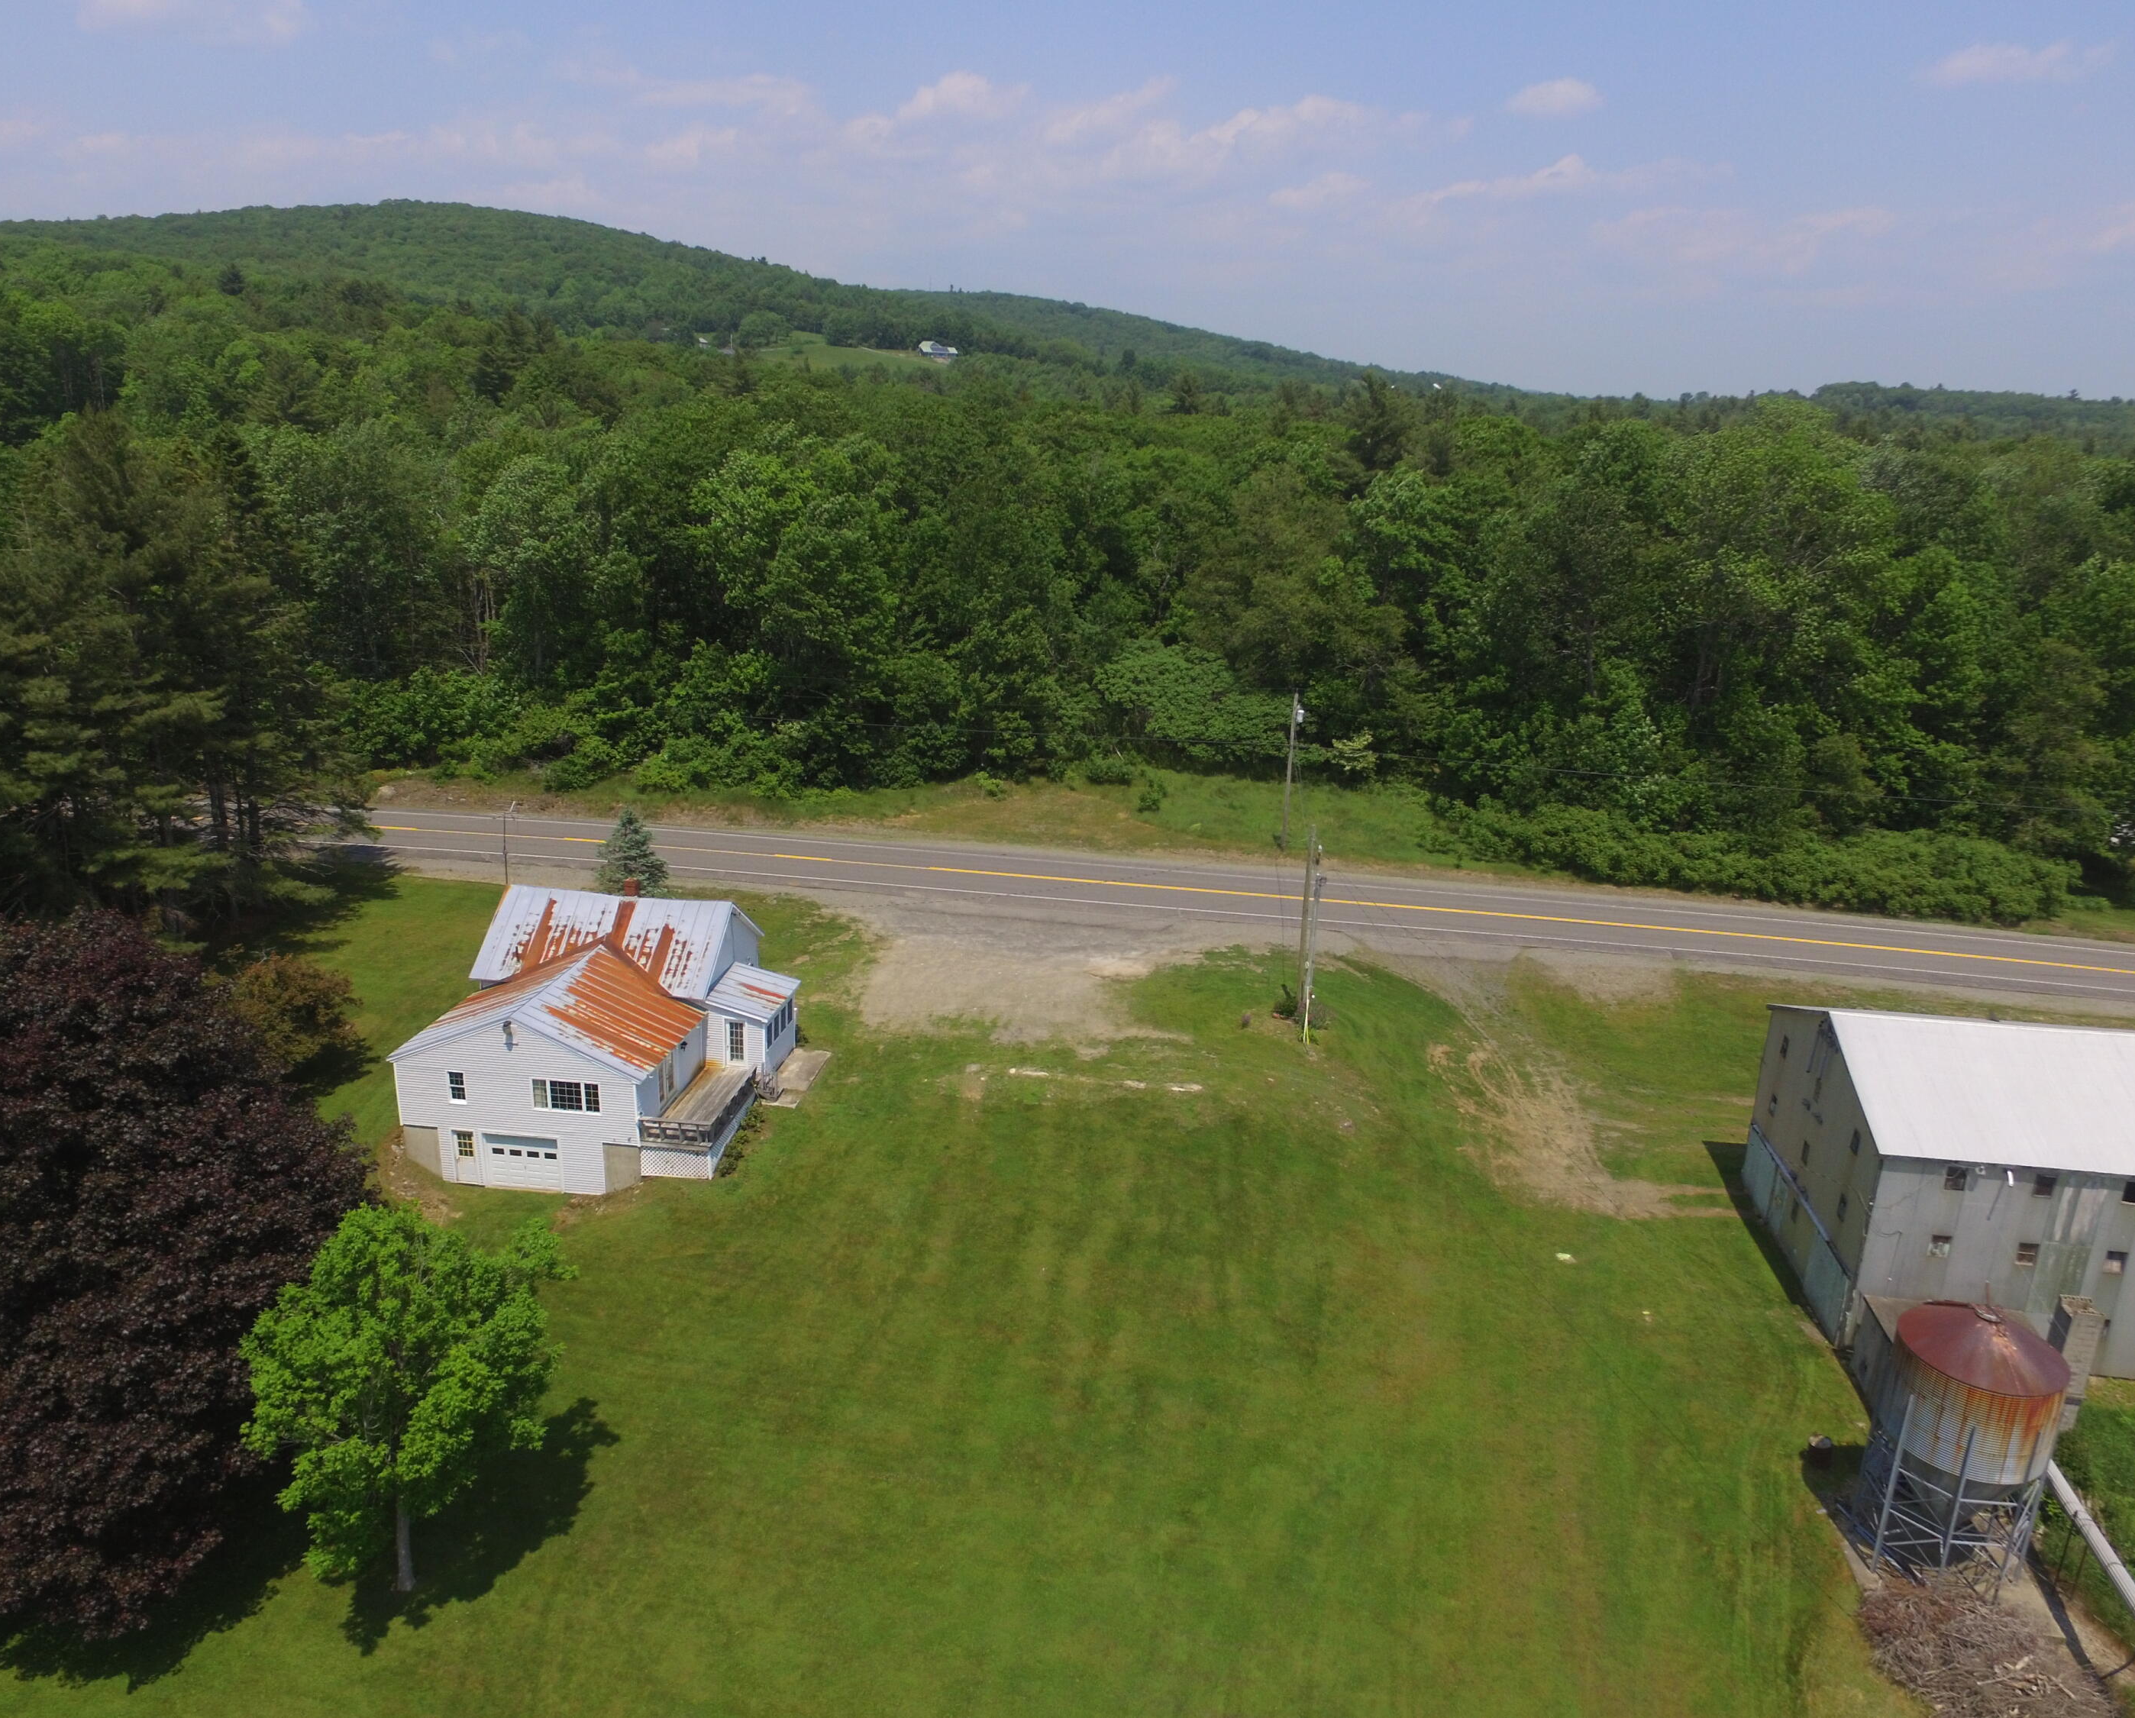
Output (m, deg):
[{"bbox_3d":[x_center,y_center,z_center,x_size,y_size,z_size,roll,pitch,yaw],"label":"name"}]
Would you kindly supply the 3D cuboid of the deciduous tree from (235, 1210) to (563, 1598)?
[{"bbox_3d":[-15.663,13.271,31.545,7.100,9.700,7.100,1,18,0],"label":"deciduous tree"}]

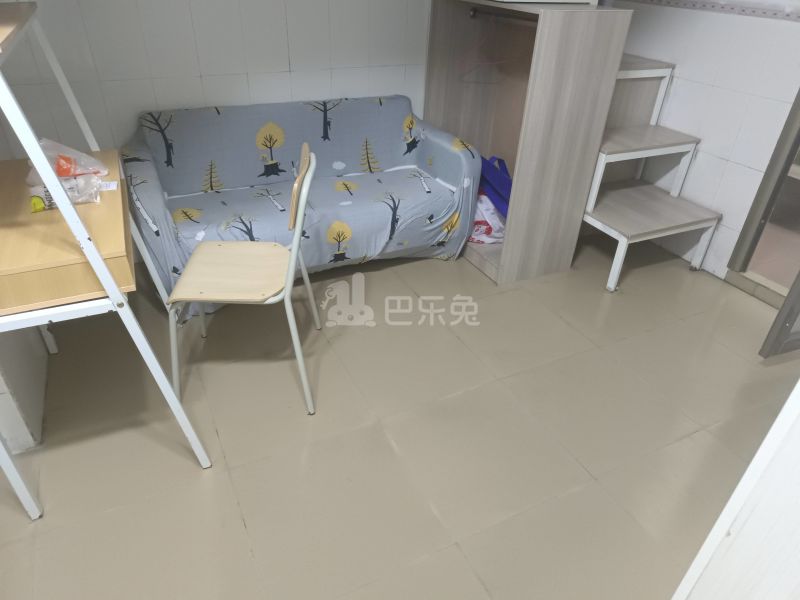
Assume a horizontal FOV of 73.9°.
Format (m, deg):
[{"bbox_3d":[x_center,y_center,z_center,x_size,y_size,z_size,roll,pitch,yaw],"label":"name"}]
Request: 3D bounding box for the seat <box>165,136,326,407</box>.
[{"bbox_3d":[-0.507,-0.115,1.773,0.520,0.880,0.510,-1,32,-5],"label":"seat"}]

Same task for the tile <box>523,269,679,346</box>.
[{"bbox_3d":[0.936,0.027,2.489,0.500,0.010,0.500,-13,36,-23],"label":"tile"}]

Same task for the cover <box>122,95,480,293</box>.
[{"bbox_3d":[-0.419,-0.487,2.504,1.480,0.745,0.610,-13,36,-23],"label":"cover"}]

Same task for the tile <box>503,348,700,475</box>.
[{"bbox_3d":[0.711,0.374,1.913,0.500,0.012,0.500,-13,35,-23],"label":"tile"}]

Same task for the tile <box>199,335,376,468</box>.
[{"bbox_3d":[-0.406,0.343,1.890,0.500,0.012,0.500,-13,35,-23],"label":"tile"}]

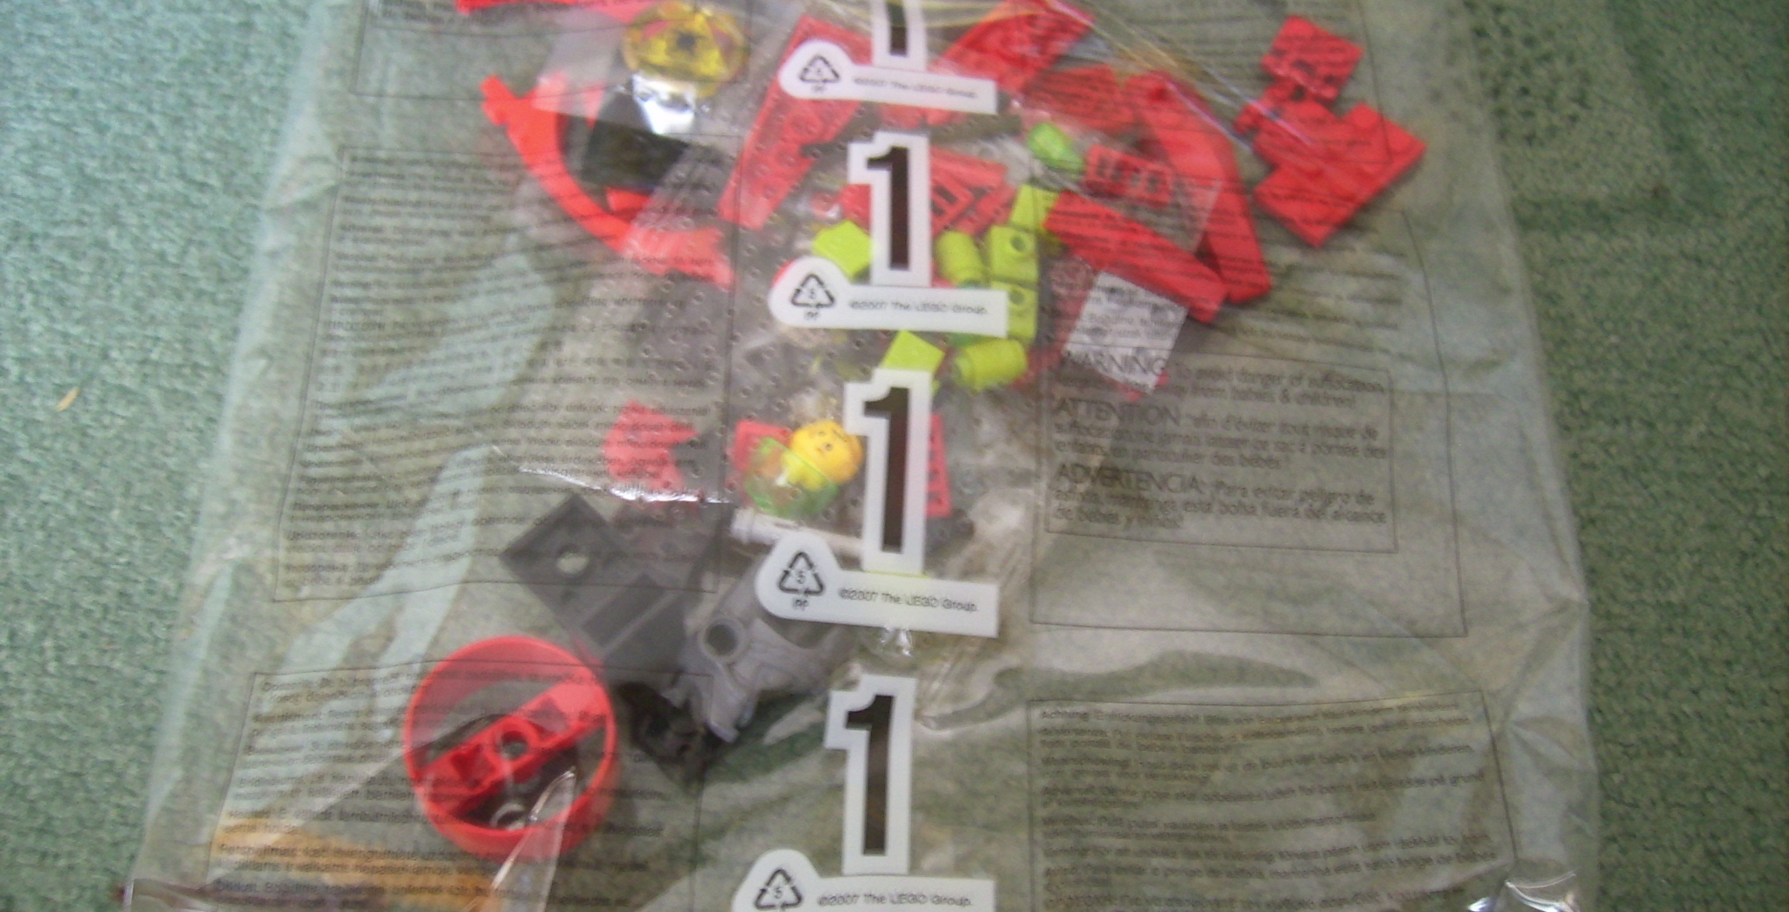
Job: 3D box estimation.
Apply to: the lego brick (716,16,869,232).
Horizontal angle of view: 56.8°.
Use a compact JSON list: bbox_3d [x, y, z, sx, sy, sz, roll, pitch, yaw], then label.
[{"bbox_3d":[-0.013,-0.057,0.295,0.022,0.005,0.048,16,60,4],"label":"lego brick"}]

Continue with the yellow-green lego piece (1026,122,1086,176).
[{"bbox_3d":[0.030,-0.057,0.304,0.011,0.006,0.007,40,71,14],"label":"yellow-green lego piece"}]

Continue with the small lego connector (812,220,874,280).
[{"bbox_3d":[-0.008,-0.034,0.289,0.008,0.008,0.010,-38,73,-16],"label":"small lego connector"}]

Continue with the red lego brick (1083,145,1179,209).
[{"bbox_3d":[0.044,-0.052,0.306,0.016,0.004,0.008,14,64,2],"label":"red lego brick"}]

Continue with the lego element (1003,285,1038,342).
[{"bbox_3d":[0.021,-0.024,0.285,0.008,0.009,0.010,1,87,2],"label":"lego element"}]

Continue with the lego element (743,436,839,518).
[{"bbox_3d":[-0.017,0.004,0.267,0.015,0.011,0.011,33,66,11],"label":"lego element"}]

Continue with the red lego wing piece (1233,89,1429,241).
[{"bbox_3d":[0.080,-0.058,0.317,0.030,0.005,0.032,42,71,15],"label":"red lego wing piece"}]

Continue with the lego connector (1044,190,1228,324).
[{"bbox_3d":[0.043,-0.035,0.296,0.033,0.009,0.008,32,66,10],"label":"lego connector"}]

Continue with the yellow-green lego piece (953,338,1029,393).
[{"bbox_3d":[0.017,-0.015,0.279,0.011,0.008,0.008,-14,68,-8],"label":"yellow-green lego piece"}]

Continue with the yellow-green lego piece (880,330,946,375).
[{"bbox_3d":[0.003,-0.015,0.276,0.008,0.007,0.009,24,65,7],"label":"yellow-green lego piece"}]

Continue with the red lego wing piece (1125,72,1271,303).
[{"bbox_3d":[0.056,-0.050,0.307,0.011,0.009,0.046,-14,67,-12],"label":"red lego wing piece"}]

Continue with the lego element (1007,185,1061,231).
[{"bbox_3d":[0.025,-0.044,0.297,0.008,0.008,0.008,18,64,4],"label":"lego element"}]

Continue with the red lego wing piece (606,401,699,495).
[{"bbox_3d":[-0.040,-0.001,0.273,0.015,0.007,0.013,26,68,9],"label":"red lego wing piece"}]

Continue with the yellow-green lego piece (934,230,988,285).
[{"bbox_3d":[0.012,-0.033,0.287,0.008,0.008,0.011,-16,67,-12],"label":"yellow-green lego piece"}]

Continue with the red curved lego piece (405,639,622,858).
[{"bbox_3d":[-0.060,0.047,0.262,0.032,0.018,0.032,-24,70,-18],"label":"red curved lego piece"}]

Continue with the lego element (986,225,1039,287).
[{"bbox_3d":[0.021,-0.035,0.289,0.008,0.009,0.010,1,88,2],"label":"lego element"}]

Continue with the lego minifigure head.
[{"bbox_3d":[-0.011,-0.001,0.265,0.011,0.010,0.010,-22,68,0],"label":"lego minifigure head"}]

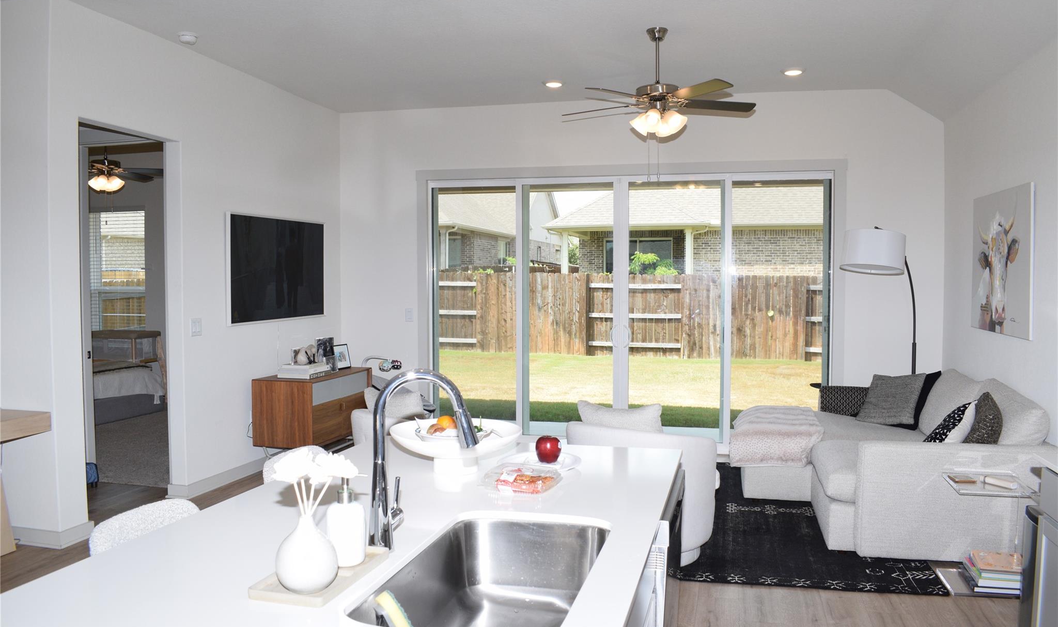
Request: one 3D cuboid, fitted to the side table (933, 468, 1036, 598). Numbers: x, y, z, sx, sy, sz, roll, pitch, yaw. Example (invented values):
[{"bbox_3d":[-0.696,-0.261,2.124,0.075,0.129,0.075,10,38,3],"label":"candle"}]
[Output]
[{"bbox_3d":[2.299,1.103,3.982,0.380,0.540,0.365,1,3,15],"label":"side table"}]

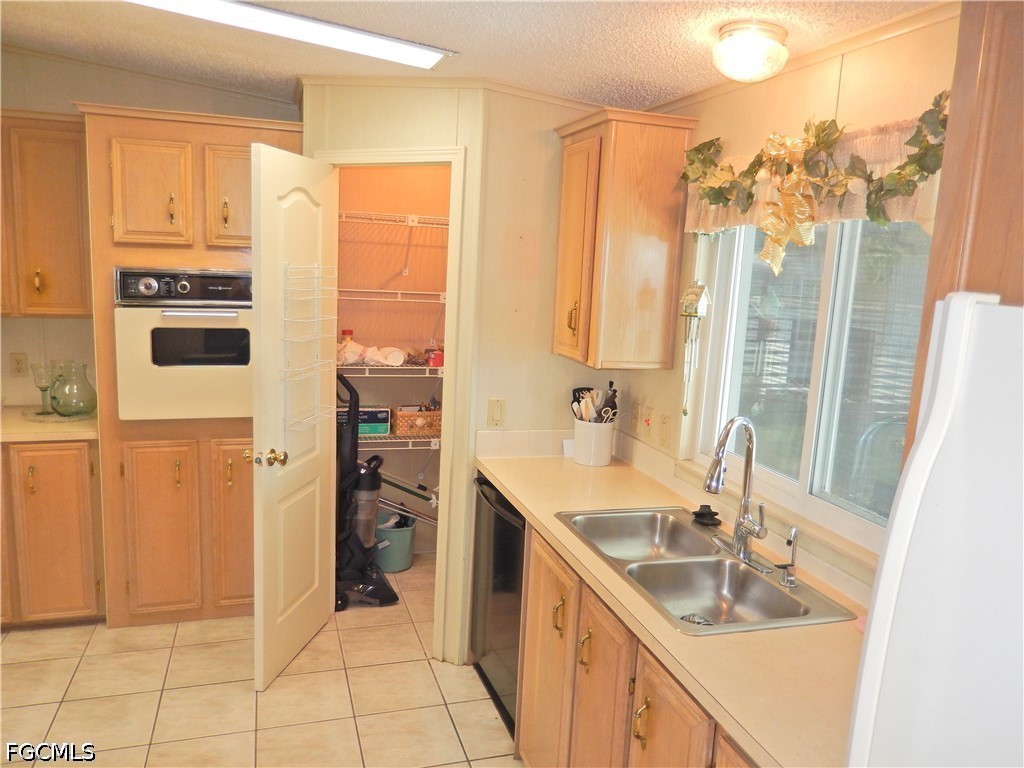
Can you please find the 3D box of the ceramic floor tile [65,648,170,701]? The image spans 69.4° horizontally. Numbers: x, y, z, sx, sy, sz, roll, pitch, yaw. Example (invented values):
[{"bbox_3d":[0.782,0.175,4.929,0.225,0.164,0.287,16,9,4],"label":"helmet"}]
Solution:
[{"bbox_3d":[-1.569,1.167,2.974,0.343,0.010,0.343,0,9,-18],"label":"ceramic floor tile"}]

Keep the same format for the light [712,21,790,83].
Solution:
[{"bbox_3d":[0.632,-0.866,1.954,0.203,0.125,0.203,0,9,-17],"label":"light"}]

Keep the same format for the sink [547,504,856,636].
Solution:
[{"bbox_3d":[0.468,0.559,2.037,0.472,0.180,0.833,0,9,-17],"label":"sink"}]

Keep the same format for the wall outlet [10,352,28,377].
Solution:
[{"bbox_3d":[-2.400,-0.088,3.606,0.073,0.116,0.008,0,9,-17],"label":"wall outlet"}]

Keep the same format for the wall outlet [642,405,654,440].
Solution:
[{"bbox_3d":[0.525,0.154,2.812,0.010,0.116,0.071,0,9,-18],"label":"wall outlet"}]

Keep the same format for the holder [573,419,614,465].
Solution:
[{"bbox_3d":[0.328,0.227,2.959,0.150,0.175,0.150,3,9,0],"label":"holder"}]

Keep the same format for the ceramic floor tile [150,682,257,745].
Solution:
[{"bbox_3d":[-1.118,1.205,2.723,0.337,0.010,0.337,0,9,-18],"label":"ceramic floor tile"}]

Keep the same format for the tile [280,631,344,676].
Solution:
[{"bbox_3d":[-0.910,1.167,3.191,0.343,0.010,0.343,0,9,-18],"label":"tile"}]

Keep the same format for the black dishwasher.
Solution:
[{"bbox_3d":[0.197,0.816,2.835,0.620,0.850,0.600,0,9,-18],"label":"black dishwasher"}]

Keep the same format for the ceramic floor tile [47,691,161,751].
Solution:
[{"bbox_3d":[-1.443,1.205,2.616,0.337,0.010,0.337,0,9,-18],"label":"ceramic floor tile"}]

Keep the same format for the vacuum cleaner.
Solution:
[{"bbox_3d":[-0.781,0.491,3.658,0.400,1.140,0.330,-1,10,-24],"label":"vacuum cleaner"}]

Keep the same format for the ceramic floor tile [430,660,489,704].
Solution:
[{"bbox_3d":[-0.143,1.218,3.082,0.343,0.010,0.343,0,9,-18],"label":"ceramic floor tile"}]

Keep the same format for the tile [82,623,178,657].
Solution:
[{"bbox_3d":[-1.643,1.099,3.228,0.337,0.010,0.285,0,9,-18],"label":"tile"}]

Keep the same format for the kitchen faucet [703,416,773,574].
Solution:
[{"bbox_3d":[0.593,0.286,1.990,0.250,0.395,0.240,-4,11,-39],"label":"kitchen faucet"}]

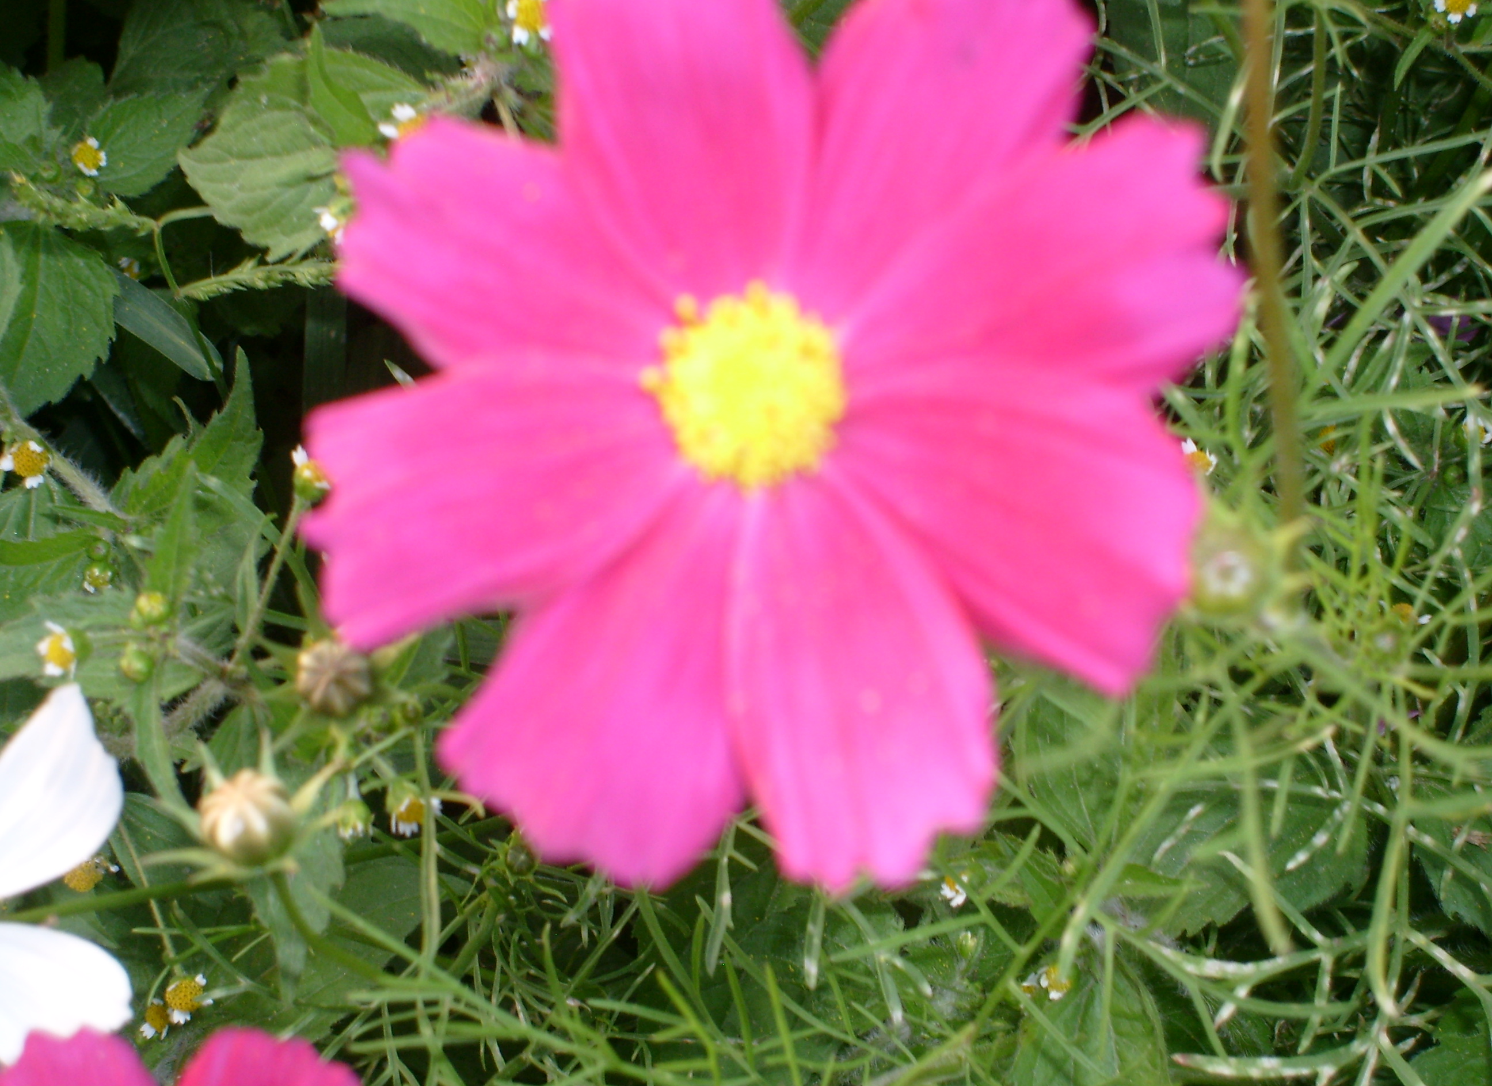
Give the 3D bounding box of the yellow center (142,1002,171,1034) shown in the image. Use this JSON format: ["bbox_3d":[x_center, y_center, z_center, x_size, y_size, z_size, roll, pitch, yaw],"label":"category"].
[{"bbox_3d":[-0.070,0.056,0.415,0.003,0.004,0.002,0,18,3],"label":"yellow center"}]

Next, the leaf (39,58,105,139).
[{"bbox_3d":[-0.101,-0.066,0.525,0.011,0.003,0.015,0,66,0],"label":"leaf"}]

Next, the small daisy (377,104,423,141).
[{"bbox_3d":[-0.047,-0.057,0.480,0.007,0.004,0.007,-2,69,6],"label":"small daisy"}]

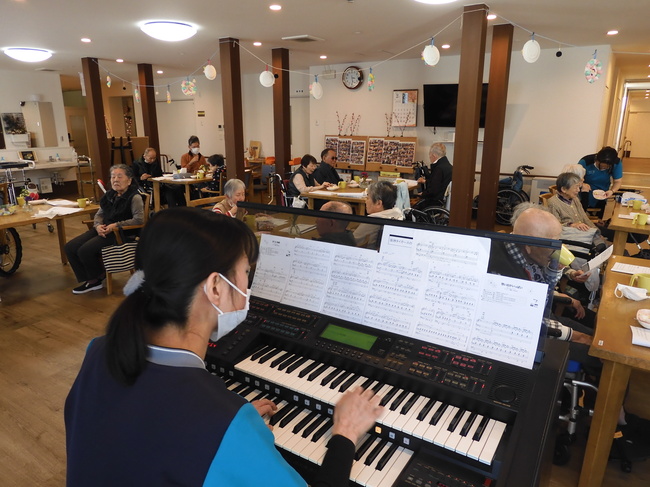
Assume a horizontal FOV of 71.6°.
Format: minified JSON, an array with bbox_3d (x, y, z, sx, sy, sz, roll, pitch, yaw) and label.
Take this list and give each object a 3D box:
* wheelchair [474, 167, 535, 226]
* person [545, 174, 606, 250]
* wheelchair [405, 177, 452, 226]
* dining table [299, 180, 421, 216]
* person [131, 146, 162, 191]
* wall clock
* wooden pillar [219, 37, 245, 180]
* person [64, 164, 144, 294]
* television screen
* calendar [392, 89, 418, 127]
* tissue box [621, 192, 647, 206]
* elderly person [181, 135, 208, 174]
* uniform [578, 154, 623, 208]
[{"bbox_3d":[2.596,-0.724,6.641,0.980,0.870,0.580,10,18,32],"label":"wheelchair"},{"bbox_3d":[2.321,-0.096,4.034,0.800,1.034,0.480,13,20,40],"label":"person"},{"bbox_3d":[1.210,-0.405,5.737,1.000,0.880,0.600,8,17,30],"label":"wheelchair"},{"bbox_3d":[0.503,-0.359,5.753,0.890,0.700,1.480,10,18,32],"label":"dining table"},{"bbox_3d":[-2.575,-0.936,7.035,0.800,1.075,0.520,11,19,35],"label":"person"},{"bbox_3d":[0.507,-2.971,8.093,0.390,0.390,0.060,10,18,32],"label":"wall clock"},{"bbox_3d":[-1.220,-1.371,6.114,0.172,2.582,0.172,8,17,30],"label":"wooden pillar"},{"bbox_3d":[-1.955,-0.133,4.090,0.520,1.150,0.780,10,18,32],"label":"person"},{"bbox_3d":[2.112,-2.160,7.101,1.120,0.660,0.070,10,29,32],"label":"television screen"},{"bbox_3d":[1.379,-2.303,7.707,0.450,0.605,0.020,10,18,32],"label":"calendar"},{"bbox_3d":[3.415,-0.474,4.960,0.260,0.115,0.130,8,17,30],"label":"tissue box"},{"bbox_3d":[-2.094,-1.107,7.322,0.500,1.253,0.750,-4,16,-14],"label":"elderly person"},{"bbox_3d":[2.920,-0.661,4.803,0.450,0.580,0.360,7,17,25],"label":"uniform"}]

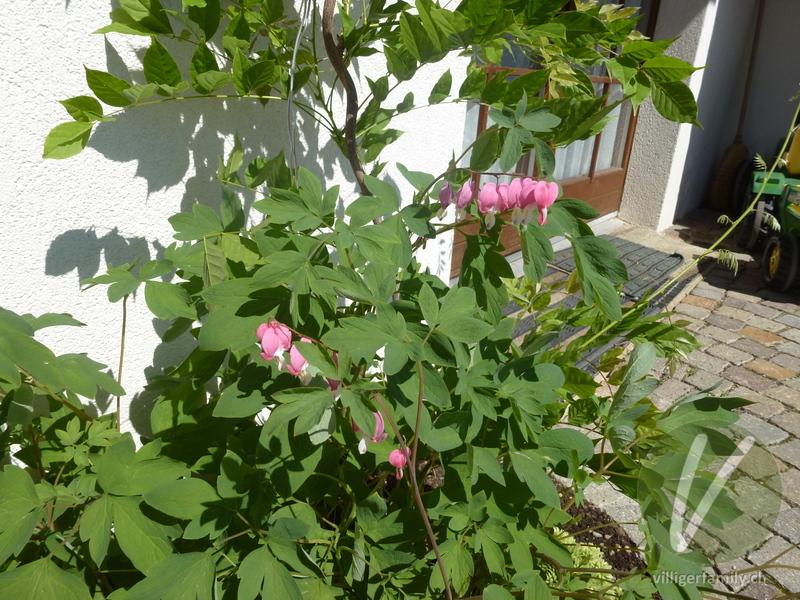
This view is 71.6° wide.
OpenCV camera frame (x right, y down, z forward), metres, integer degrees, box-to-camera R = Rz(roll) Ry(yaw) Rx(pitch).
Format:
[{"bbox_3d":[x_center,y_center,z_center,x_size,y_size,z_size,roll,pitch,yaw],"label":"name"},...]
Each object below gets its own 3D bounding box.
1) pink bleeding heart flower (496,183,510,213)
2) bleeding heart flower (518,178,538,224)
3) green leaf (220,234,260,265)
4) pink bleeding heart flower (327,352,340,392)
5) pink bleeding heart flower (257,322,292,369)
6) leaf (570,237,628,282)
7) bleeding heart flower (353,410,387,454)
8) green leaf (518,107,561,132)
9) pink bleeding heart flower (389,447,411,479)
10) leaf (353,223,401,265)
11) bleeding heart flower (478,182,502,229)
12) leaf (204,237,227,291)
[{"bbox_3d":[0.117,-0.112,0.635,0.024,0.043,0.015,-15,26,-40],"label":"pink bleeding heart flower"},{"bbox_3d":[0.107,-0.082,0.460,0.020,0.037,0.021,7,21,12],"label":"bleeding heart flower"},{"bbox_3d":[-0.218,-0.069,0.760,0.056,0.043,0.035,-4,22,-16],"label":"green leaf"},{"bbox_3d":[-0.055,0.060,0.460,0.020,0.035,0.020,0,21,-7],"label":"pink bleeding heart flower"},{"bbox_3d":[-0.102,0.036,0.450,0.029,0.037,0.026,-2,21,-13],"label":"pink bleeding heart flower"},{"bbox_3d":[0.204,-0.043,0.570,0.050,0.031,0.034,12,25,19],"label":"leaf"},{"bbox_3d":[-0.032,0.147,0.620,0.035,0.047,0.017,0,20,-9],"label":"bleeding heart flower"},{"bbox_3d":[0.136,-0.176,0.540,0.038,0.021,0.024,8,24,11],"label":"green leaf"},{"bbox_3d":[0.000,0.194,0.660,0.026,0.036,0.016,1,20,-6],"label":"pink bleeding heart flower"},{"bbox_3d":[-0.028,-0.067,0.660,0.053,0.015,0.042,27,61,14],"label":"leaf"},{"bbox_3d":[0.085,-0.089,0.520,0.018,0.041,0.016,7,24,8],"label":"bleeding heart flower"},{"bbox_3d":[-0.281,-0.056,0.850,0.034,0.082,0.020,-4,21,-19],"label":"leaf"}]

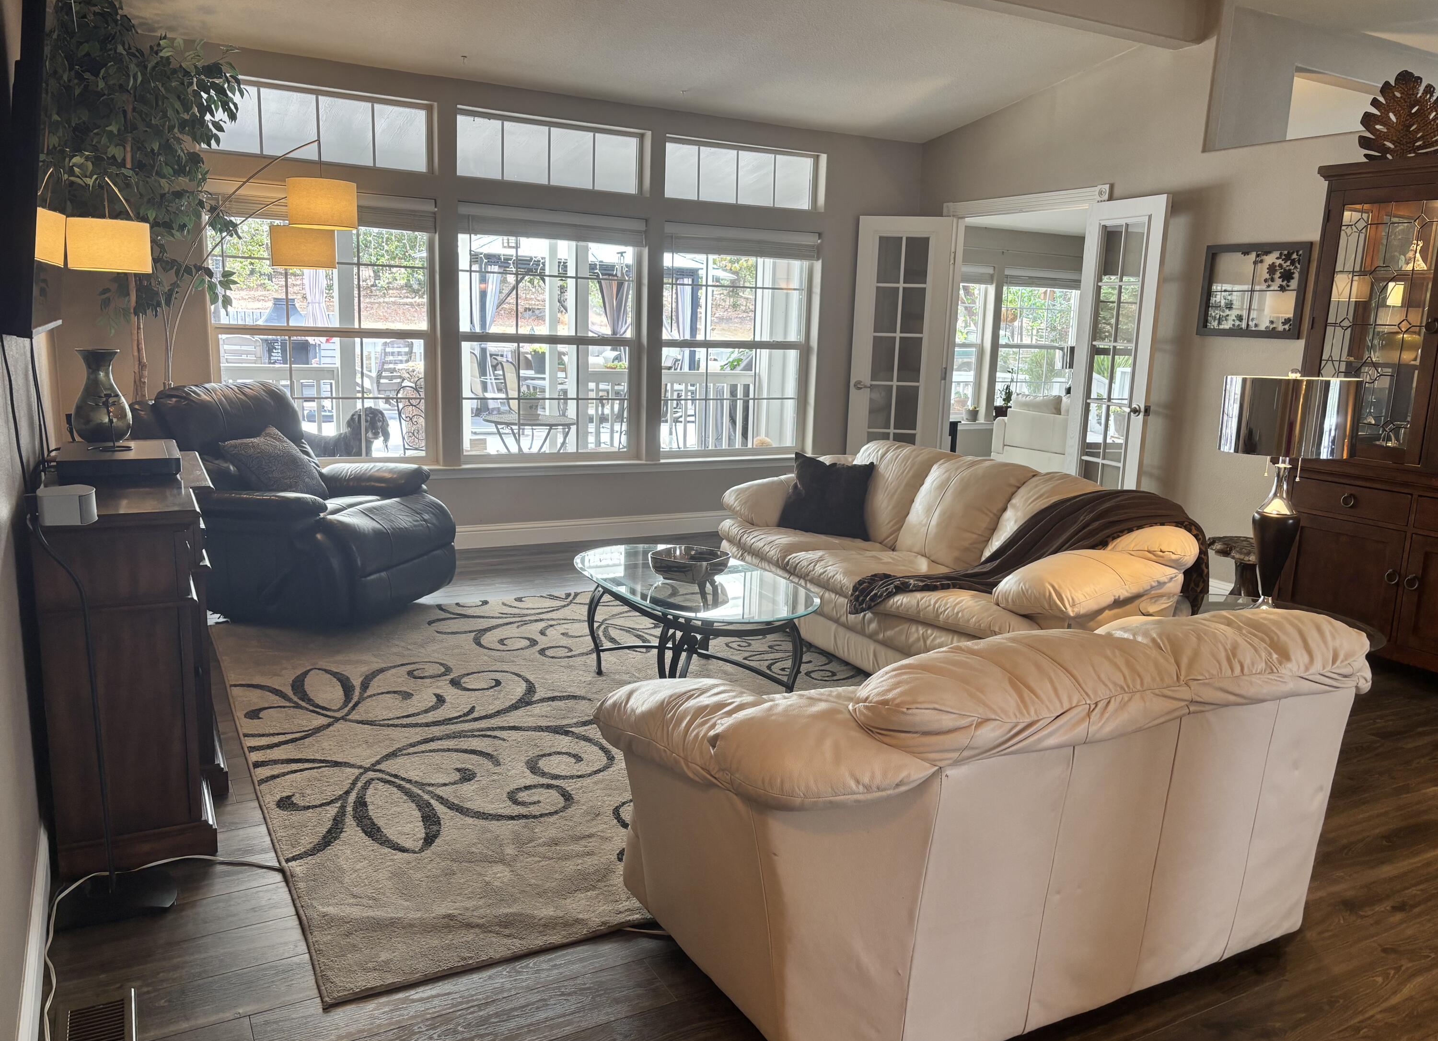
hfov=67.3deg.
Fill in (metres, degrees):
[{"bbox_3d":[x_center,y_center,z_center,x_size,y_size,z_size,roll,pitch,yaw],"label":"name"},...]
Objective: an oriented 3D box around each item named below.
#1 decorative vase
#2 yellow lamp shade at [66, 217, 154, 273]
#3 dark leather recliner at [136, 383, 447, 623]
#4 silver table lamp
[{"bbox_3d":[-1.937,-0.389,3.386,0.165,0.288,0.165,-4,12,-29],"label":"decorative vase"},{"bbox_3d":[-2.337,-1.054,4.147,0.280,0.187,0.280,-4,12,-29],"label":"yellow lamp shade"},{"bbox_3d":[-1.873,-0.099,4.958,1.022,1.023,0.952,5,11,14],"label":"dark leather recliner"},{"bbox_3d":[1.665,-0.069,3.220,0.362,0.750,0.362,-4,12,-29],"label":"silver table lamp"}]

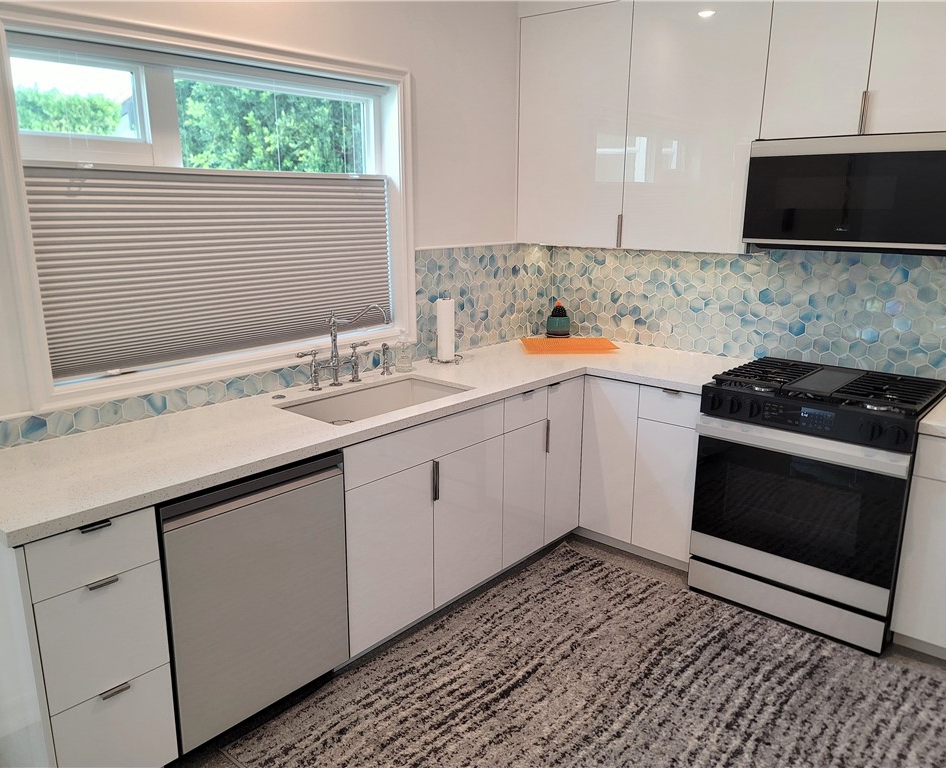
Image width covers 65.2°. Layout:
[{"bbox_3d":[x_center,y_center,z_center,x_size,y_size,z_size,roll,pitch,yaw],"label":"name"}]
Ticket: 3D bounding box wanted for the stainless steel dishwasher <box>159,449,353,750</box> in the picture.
[{"bbox_3d":[-0.837,0.611,2.432,0.600,0.795,0.605,12,18,39],"label":"stainless steel dishwasher"}]

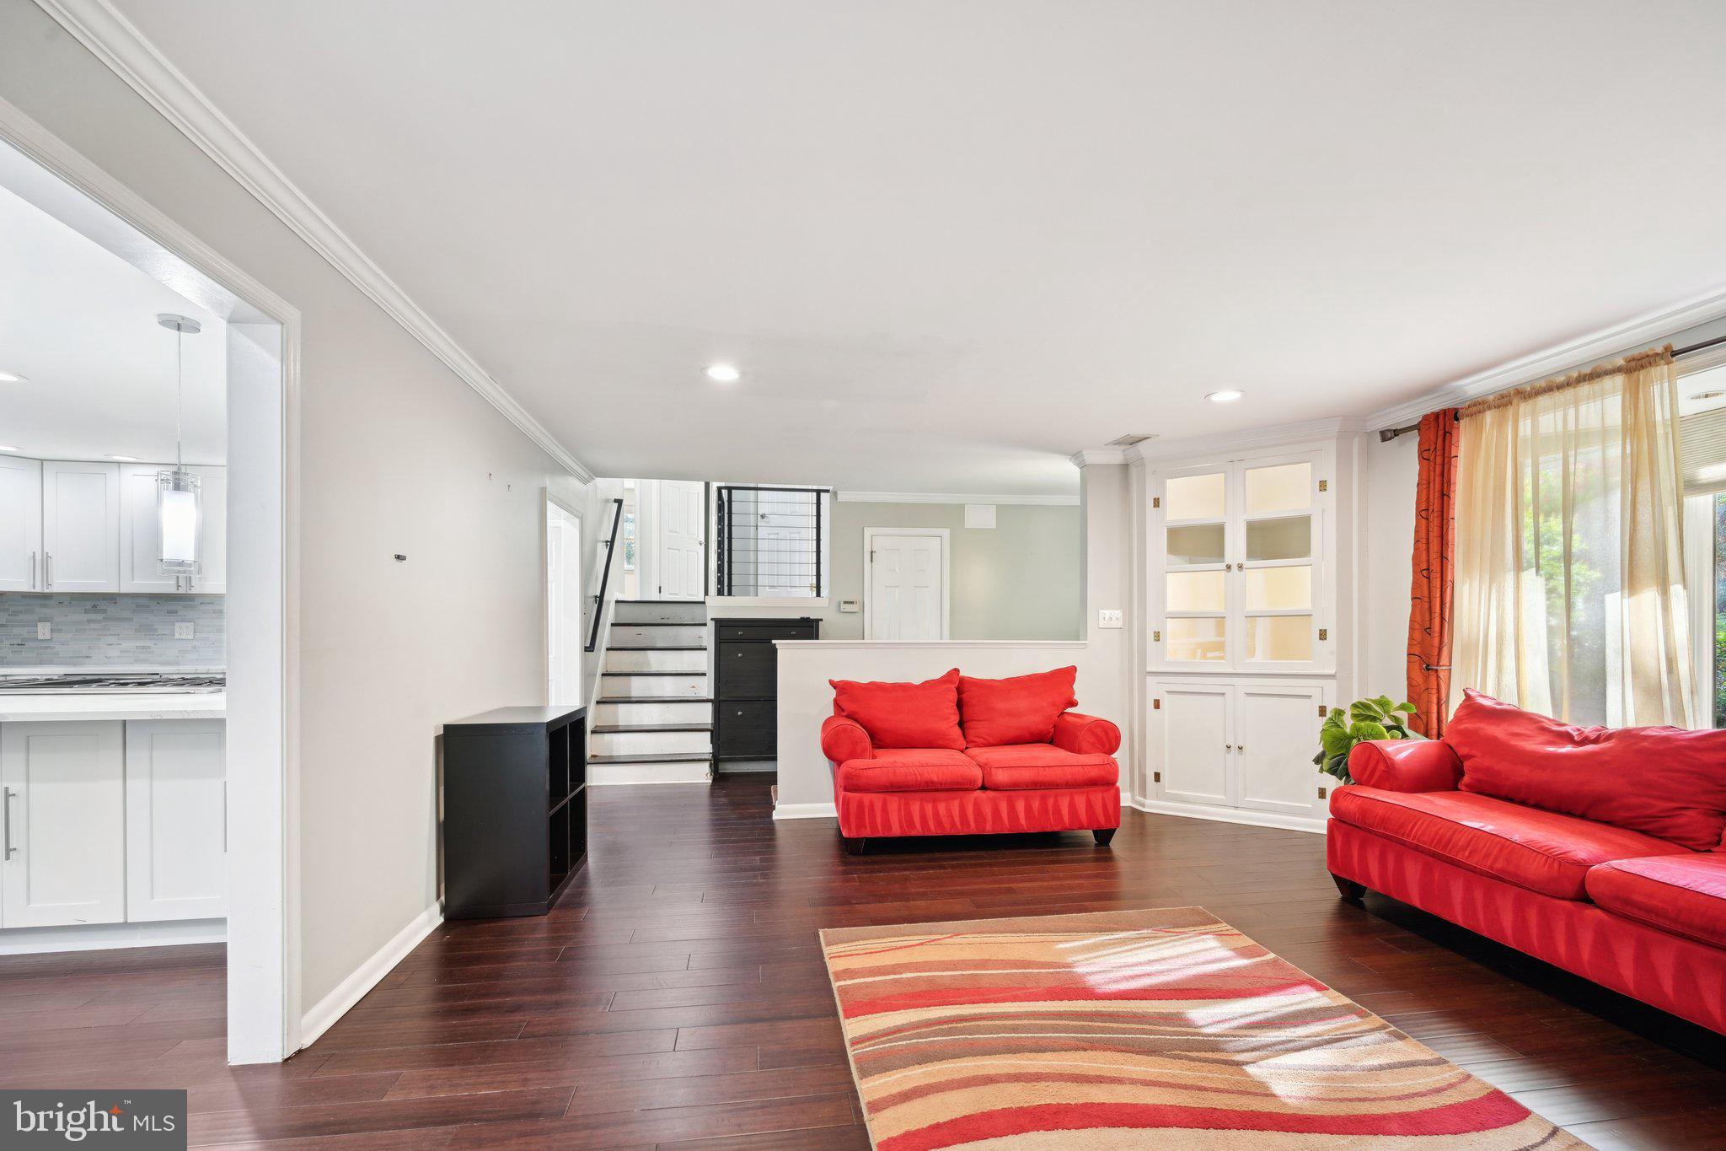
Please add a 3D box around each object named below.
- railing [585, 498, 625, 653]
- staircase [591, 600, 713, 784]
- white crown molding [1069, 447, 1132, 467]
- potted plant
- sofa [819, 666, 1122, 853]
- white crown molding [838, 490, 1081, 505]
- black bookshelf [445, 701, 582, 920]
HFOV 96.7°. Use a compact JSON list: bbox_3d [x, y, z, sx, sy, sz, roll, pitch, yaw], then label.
[{"bbox_3d":[-2.140,-0.049,6.420,0.090,1.380,1.430,0,-3,-8],"label":"railing"},{"bbox_3d":[-1.780,0.939,6.700,0.950,1.470,1.580,0,-3,-9],"label":"staircase"},{"bbox_3d":[1.610,-0.786,5.190,0.430,0.100,0.110,0,-3,-8],"label":"white crown molding"},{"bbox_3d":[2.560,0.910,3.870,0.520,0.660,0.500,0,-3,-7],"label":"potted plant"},{"bbox_3d":[0.580,1.029,4.520,1.660,0.940,0.880,0,-3,-8],"label":"sofa"},{"bbox_3d":[0.849,-0.652,6.464,2.180,0.080,0.070,0,-3,-8],"label":"white crown molding"},{"bbox_3d":[-1.545,1.018,3.480,0.390,0.780,0.780,0,-3,-8],"label":"black bookshelf"}]

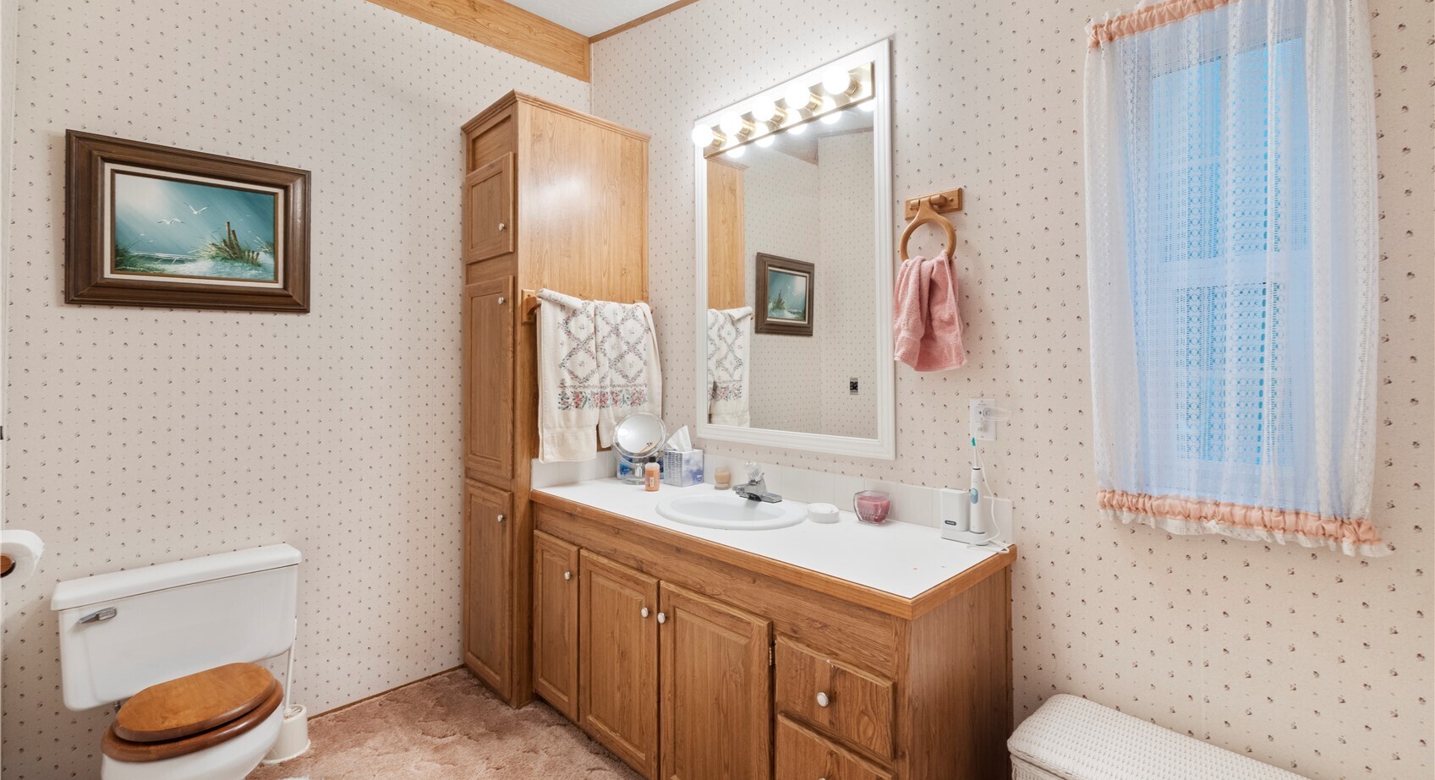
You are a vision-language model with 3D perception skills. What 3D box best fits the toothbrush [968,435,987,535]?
[{"bbox_3d":[0.681,0.250,1.556,0.030,0.250,0.034,2,2,45],"label":"toothbrush"}]

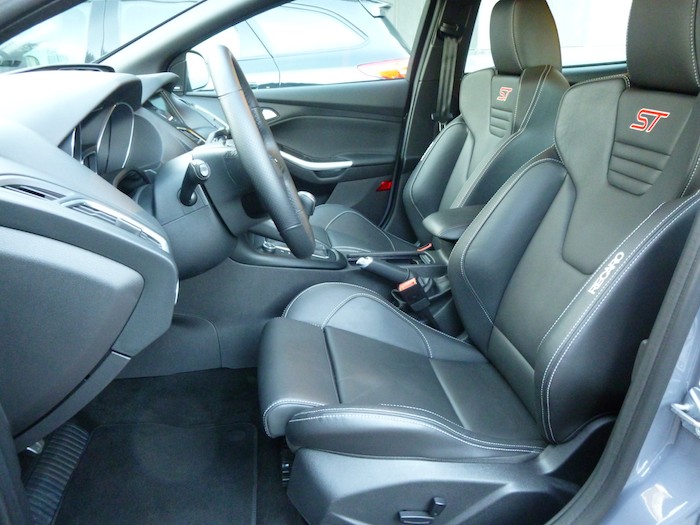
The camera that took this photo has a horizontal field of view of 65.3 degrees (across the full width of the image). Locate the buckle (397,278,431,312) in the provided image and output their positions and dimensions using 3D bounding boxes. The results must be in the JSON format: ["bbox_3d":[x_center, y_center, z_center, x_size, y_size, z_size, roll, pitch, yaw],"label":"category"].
[{"bbox_3d":[0.156,0.081,1.313,0.046,0.070,0.026,-34,21,6],"label":"buckle"}]

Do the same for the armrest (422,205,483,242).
[{"bbox_3d":[0.326,-0.104,1.392,0.280,0.055,0.145,-3,21,-7],"label":"armrest"}]

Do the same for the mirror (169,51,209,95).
[{"bbox_3d":[-0.605,-0.698,1.988,0.130,0.160,0.240,3,21,7],"label":"mirror"}]

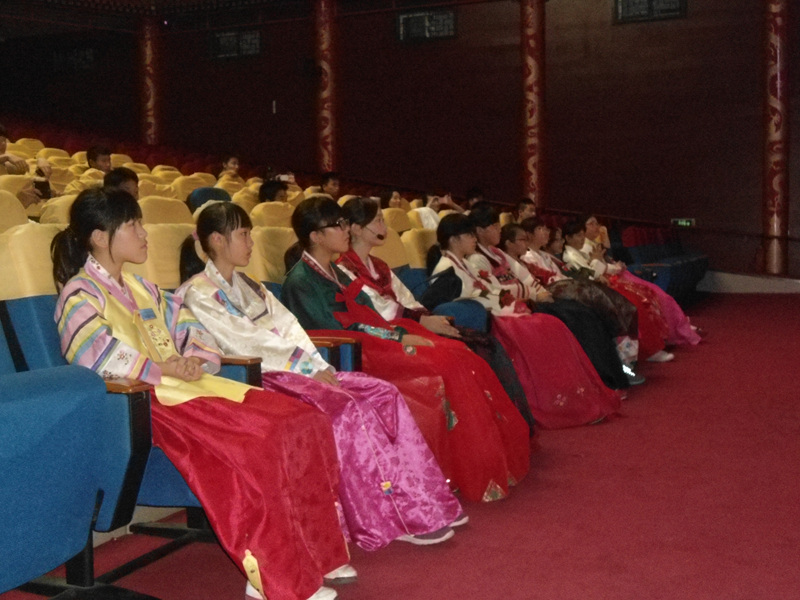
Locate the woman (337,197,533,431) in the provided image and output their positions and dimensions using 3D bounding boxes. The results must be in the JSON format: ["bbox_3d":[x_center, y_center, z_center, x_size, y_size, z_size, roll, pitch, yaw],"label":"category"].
[{"bbox_3d":[0.180,0.141,4.635,0.940,1.230,0.540,0,4,17],"label":"woman"}]

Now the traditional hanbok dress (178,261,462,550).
[{"bbox_3d":[-0.315,0.314,3.639,0.900,0.890,0.580,2,4,25],"label":"traditional hanbok dress"}]

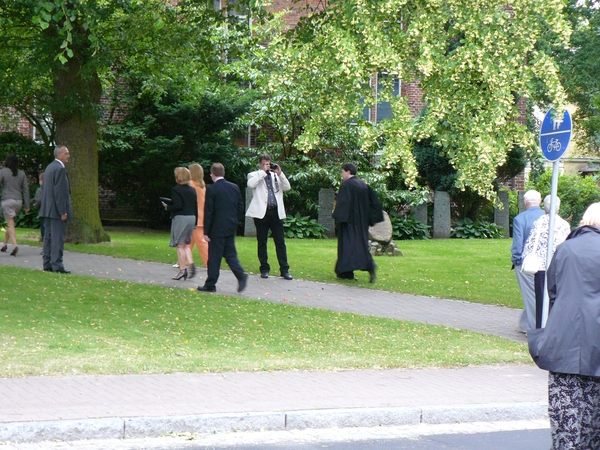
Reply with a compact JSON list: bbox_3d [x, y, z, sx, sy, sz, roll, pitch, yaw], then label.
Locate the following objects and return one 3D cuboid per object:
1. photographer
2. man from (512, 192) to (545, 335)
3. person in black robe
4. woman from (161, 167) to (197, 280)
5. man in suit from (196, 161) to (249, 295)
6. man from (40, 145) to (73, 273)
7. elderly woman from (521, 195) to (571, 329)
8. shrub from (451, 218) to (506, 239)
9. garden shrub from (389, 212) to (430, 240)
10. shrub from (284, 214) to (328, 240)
[{"bbox_3d":[-0.445,-0.120,20.900,0.640,1.790,0.450,0,3,-18],"label":"photographer"},{"bbox_3d":[2.644,0.416,16.700,0.540,1.657,0.450,0,3,-23],"label":"man"},{"bbox_3d":[0.837,-0.036,21.200,0.660,1.718,0.620,2,3,30],"label":"person in black robe"},{"bbox_3d":[-1.707,-0.021,20.800,0.480,1.614,0.450,3,4,42],"label":"woman"},{"bbox_3d":[-1.059,0.034,19.900,0.650,1.763,0.560,3,4,42],"label":"man in suit"},{"bbox_3d":[-3.512,-0.227,21.000,0.360,1.839,0.520,0,3,-22],"label":"man"},{"bbox_3d":[2.788,0.442,16.500,0.560,1.575,0.380,0,3,-20],"label":"elderly woman"},{"bbox_3d":[3.531,0.074,28.800,1.080,0.405,0.900,1,3,0],"label":"shrub"},{"bbox_3d":[2.146,0.025,28.800,0.880,0.544,0.800,1,3,0],"label":"garden shrub"},{"bbox_3d":[0.049,0.015,28.800,0.980,0.524,0.850,1,3,0],"label":"shrub"}]

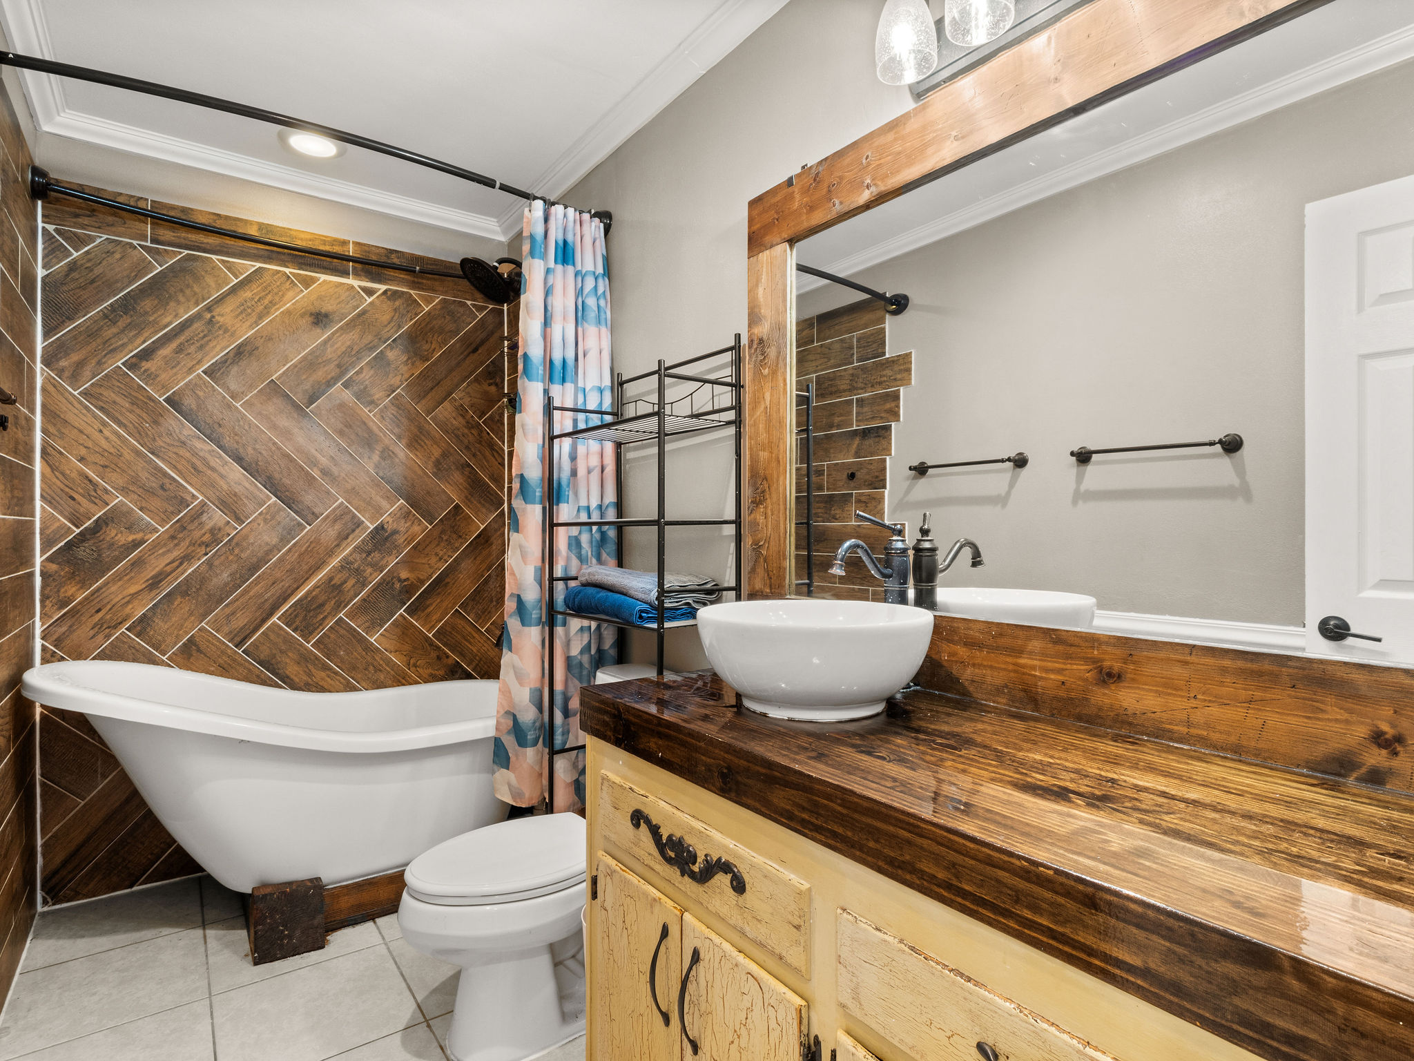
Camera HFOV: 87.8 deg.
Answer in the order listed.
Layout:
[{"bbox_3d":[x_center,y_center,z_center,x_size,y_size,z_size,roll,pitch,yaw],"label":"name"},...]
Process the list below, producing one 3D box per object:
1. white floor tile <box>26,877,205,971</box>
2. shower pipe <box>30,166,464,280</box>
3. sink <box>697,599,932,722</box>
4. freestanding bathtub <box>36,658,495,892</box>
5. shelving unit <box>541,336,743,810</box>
[{"bbox_3d":[-1.761,1.168,2.210,0.400,0.010,0.402,0,0,-36],"label":"white floor tile"},{"bbox_3d":[-1.387,-1.002,2.586,1.447,0.090,0.174,0,0,-36],"label":"shower pipe"},{"bbox_3d":[0.178,0.210,1.217,0.388,0.155,0.388,0,0,0],"label":"sink"},{"bbox_3d":[-1.230,0.700,2.359,1.413,0.683,0.692,0,0,-36],"label":"freestanding bathtub"},{"bbox_3d":[-0.187,0.340,1.966,0.255,1.646,0.619,0,0,-36],"label":"shelving unit"}]

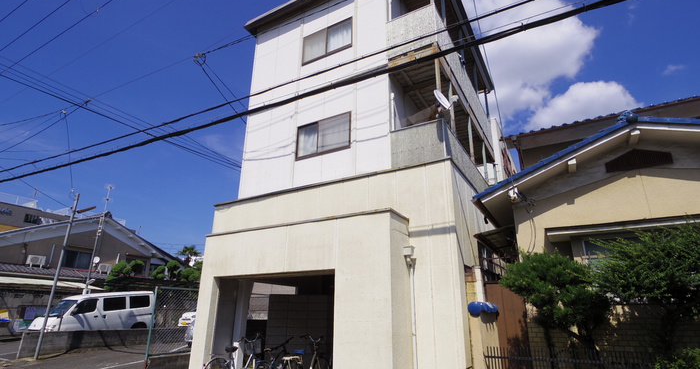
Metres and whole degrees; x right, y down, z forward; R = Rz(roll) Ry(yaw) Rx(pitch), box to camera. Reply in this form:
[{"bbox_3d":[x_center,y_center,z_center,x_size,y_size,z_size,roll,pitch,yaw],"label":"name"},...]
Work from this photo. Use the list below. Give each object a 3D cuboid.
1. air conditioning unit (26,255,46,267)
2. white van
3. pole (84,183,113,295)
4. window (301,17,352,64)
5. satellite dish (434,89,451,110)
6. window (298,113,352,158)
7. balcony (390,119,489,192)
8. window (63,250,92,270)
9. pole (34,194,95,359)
[{"bbox_3d":[-18.408,4.495,20.200,0.290,0.570,0.780,-7,-20,21],"label":"air conditioning unit"},{"bbox_3d":[-10.319,5.442,13.997,1.670,1.900,4.100,-10,-18,27],"label":"white van"},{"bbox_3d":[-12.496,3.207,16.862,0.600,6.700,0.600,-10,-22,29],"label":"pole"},{"bbox_3d":[-0.620,-3.866,9.337,1.600,0.950,0.100,-10,-22,29],"label":"window"},{"bbox_3d":[1.897,-1.743,7.050,0.460,0.470,0.140,14,-39,-35],"label":"satellite dish"},{"bbox_3d":[-0.658,-1.163,8.426,1.600,0.940,0.100,-10,-22,29],"label":"window"},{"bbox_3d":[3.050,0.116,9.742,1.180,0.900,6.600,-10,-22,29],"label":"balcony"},{"bbox_3d":[-17.663,4.904,22.300,0.100,1.050,1.700,-7,-20,21],"label":"window"},{"bbox_3d":[-9.517,2.880,11.589,1.400,5.420,0.220,-10,-22,29],"label":"pole"}]

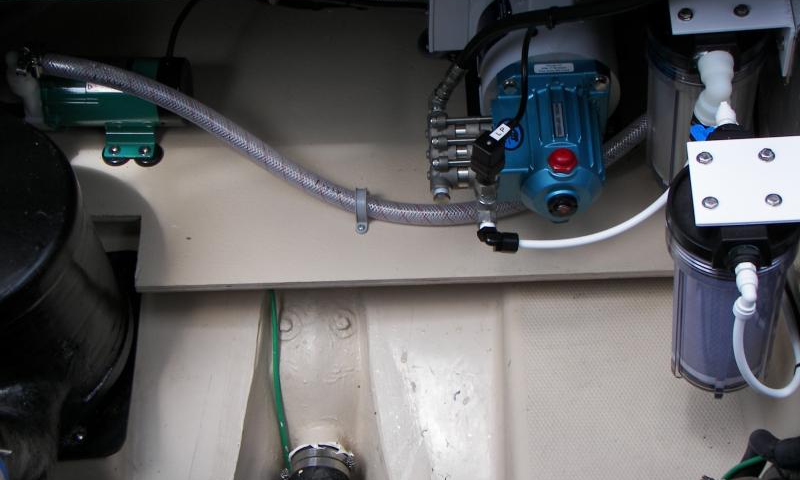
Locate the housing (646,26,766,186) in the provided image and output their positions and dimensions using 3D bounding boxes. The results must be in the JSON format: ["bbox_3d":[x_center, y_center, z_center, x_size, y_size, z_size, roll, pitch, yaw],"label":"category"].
[{"bbox_3d":[0.332,-0.151,1.791,0.130,0.290,0.135,-2,53,5],"label":"housing"}]

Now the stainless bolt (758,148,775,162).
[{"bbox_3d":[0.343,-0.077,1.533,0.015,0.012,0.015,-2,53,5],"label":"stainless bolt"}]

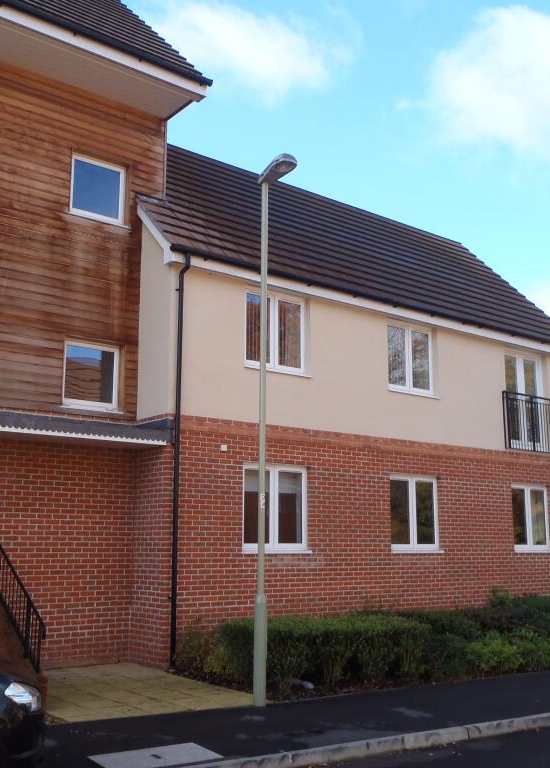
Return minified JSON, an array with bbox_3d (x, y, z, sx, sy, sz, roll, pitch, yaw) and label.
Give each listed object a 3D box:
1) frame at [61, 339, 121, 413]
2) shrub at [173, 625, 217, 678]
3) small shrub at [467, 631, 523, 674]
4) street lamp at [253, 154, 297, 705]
[{"bbox_3d":[-2.671,-0.115,12.100,0.860,0.980,0.100,9,-14,-37],"label":"frame"},{"bbox_3d":[-1.034,3.473,10.842,0.580,0.603,0.550,9,-14,-37],"label":"shrub"},{"bbox_3d":[3.139,3.838,11.904,0.760,0.536,0.700,9,-14,-37],"label":"small shrub"},{"bbox_3d":[0.013,0.370,9.049,0.260,6.070,0.740,9,-14,-37],"label":"street lamp"}]

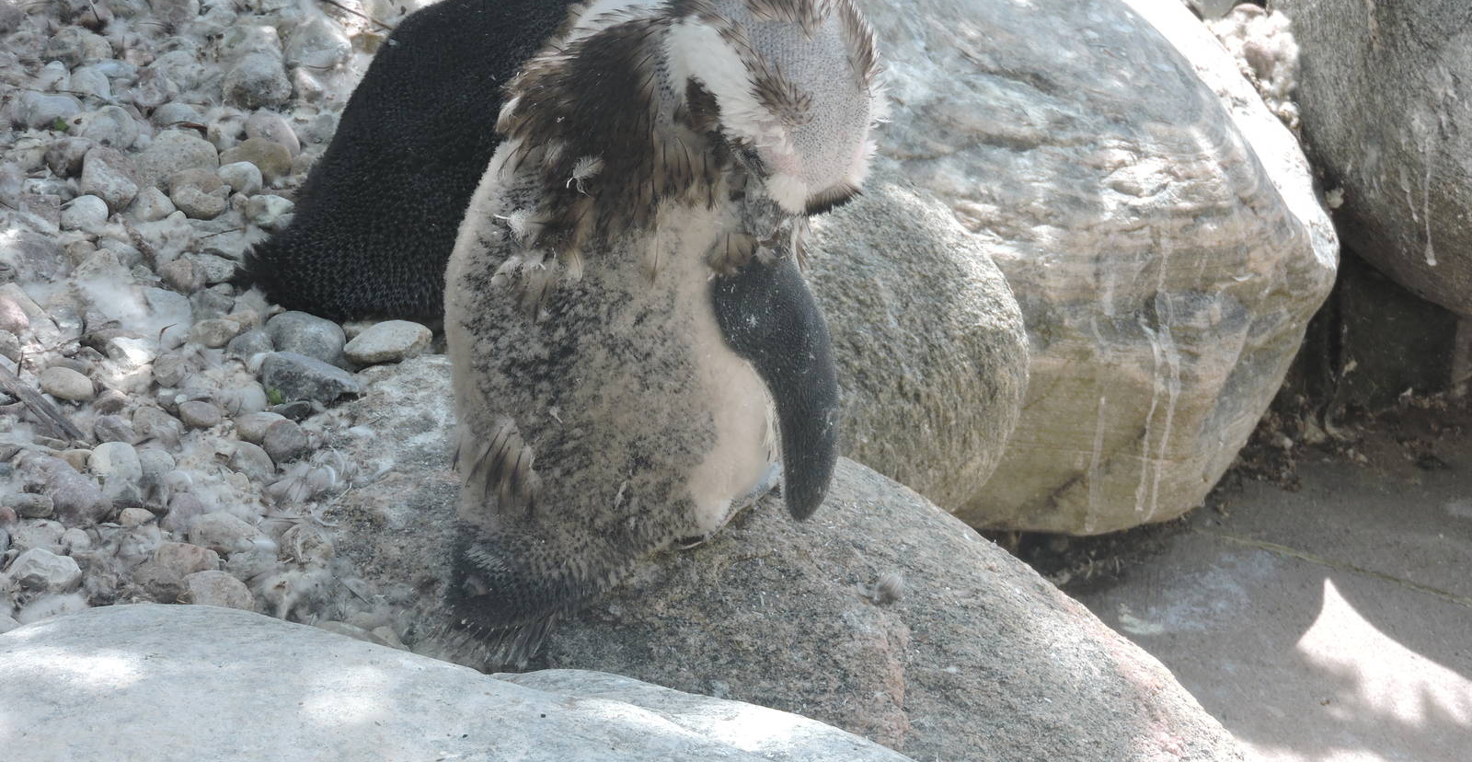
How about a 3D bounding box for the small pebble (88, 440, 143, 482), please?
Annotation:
[{"bbox_3d":[-0.408,0.053,3.775,0.035,0.028,0.029,0,29,0],"label":"small pebble"}]

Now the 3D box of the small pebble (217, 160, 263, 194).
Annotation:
[{"bbox_3d":[-0.373,-0.153,4.313,0.035,0.024,0.029,0,28,0],"label":"small pebble"}]

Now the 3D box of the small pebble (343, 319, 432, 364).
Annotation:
[{"bbox_3d":[-0.238,-0.027,3.930,0.061,0.028,0.040,5,30,9],"label":"small pebble"}]

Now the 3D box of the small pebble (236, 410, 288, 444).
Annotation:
[{"bbox_3d":[-0.315,0.031,3.815,0.035,0.021,0.029,0,29,0],"label":"small pebble"}]

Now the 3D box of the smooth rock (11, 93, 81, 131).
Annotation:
[{"bbox_3d":[-0.531,-0.207,4.416,0.052,0.026,0.042,0,28,0],"label":"smooth rock"}]

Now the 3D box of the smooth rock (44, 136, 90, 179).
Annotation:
[{"bbox_3d":[-0.506,-0.169,4.343,0.035,0.032,0.033,0,28,0],"label":"smooth rock"}]

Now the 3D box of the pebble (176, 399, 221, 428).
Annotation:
[{"bbox_3d":[-0.358,0.023,3.830,0.030,0.018,0.025,0,29,0],"label":"pebble"}]

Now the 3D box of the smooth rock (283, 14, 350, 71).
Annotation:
[{"bbox_3d":[-0.331,-0.266,4.526,0.054,0.041,0.052,0,28,0],"label":"smooth rock"}]

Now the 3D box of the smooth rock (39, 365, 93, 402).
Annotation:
[{"bbox_3d":[-0.452,0.002,3.867,0.036,0.023,0.030,0,29,0],"label":"smooth rock"}]

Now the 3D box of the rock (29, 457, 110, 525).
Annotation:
[{"bbox_3d":[-0.451,0.075,3.885,0.060,0.036,0.040,15,32,26],"label":"rock"}]

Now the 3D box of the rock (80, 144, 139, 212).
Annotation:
[{"bbox_3d":[-0.452,-0.146,4.134,0.043,0.041,0.050,0,29,0],"label":"rock"}]

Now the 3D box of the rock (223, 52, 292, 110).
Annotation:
[{"bbox_3d":[-0.356,-0.222,4.269,0.051,0.044,0.041,0,30,0],"label":"rock"}]

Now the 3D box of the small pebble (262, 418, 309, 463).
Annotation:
[{"bbox_3d":[-0.298,0.040,3.799,0.030,0.029,0.030,0,29,0],"label":"small pebble"}]

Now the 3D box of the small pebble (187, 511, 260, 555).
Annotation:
[{"bbox_3d":[-0.331,0.098,3.695,0.047,0.025,0.038,0,29,0],"label":"small pebble"}]

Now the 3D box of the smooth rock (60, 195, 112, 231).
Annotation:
[{"bbox_3d":[-0.482,-0.124,4.259,0.037,0.026,0.032,0,28,0],"label":"smooth rock"}]

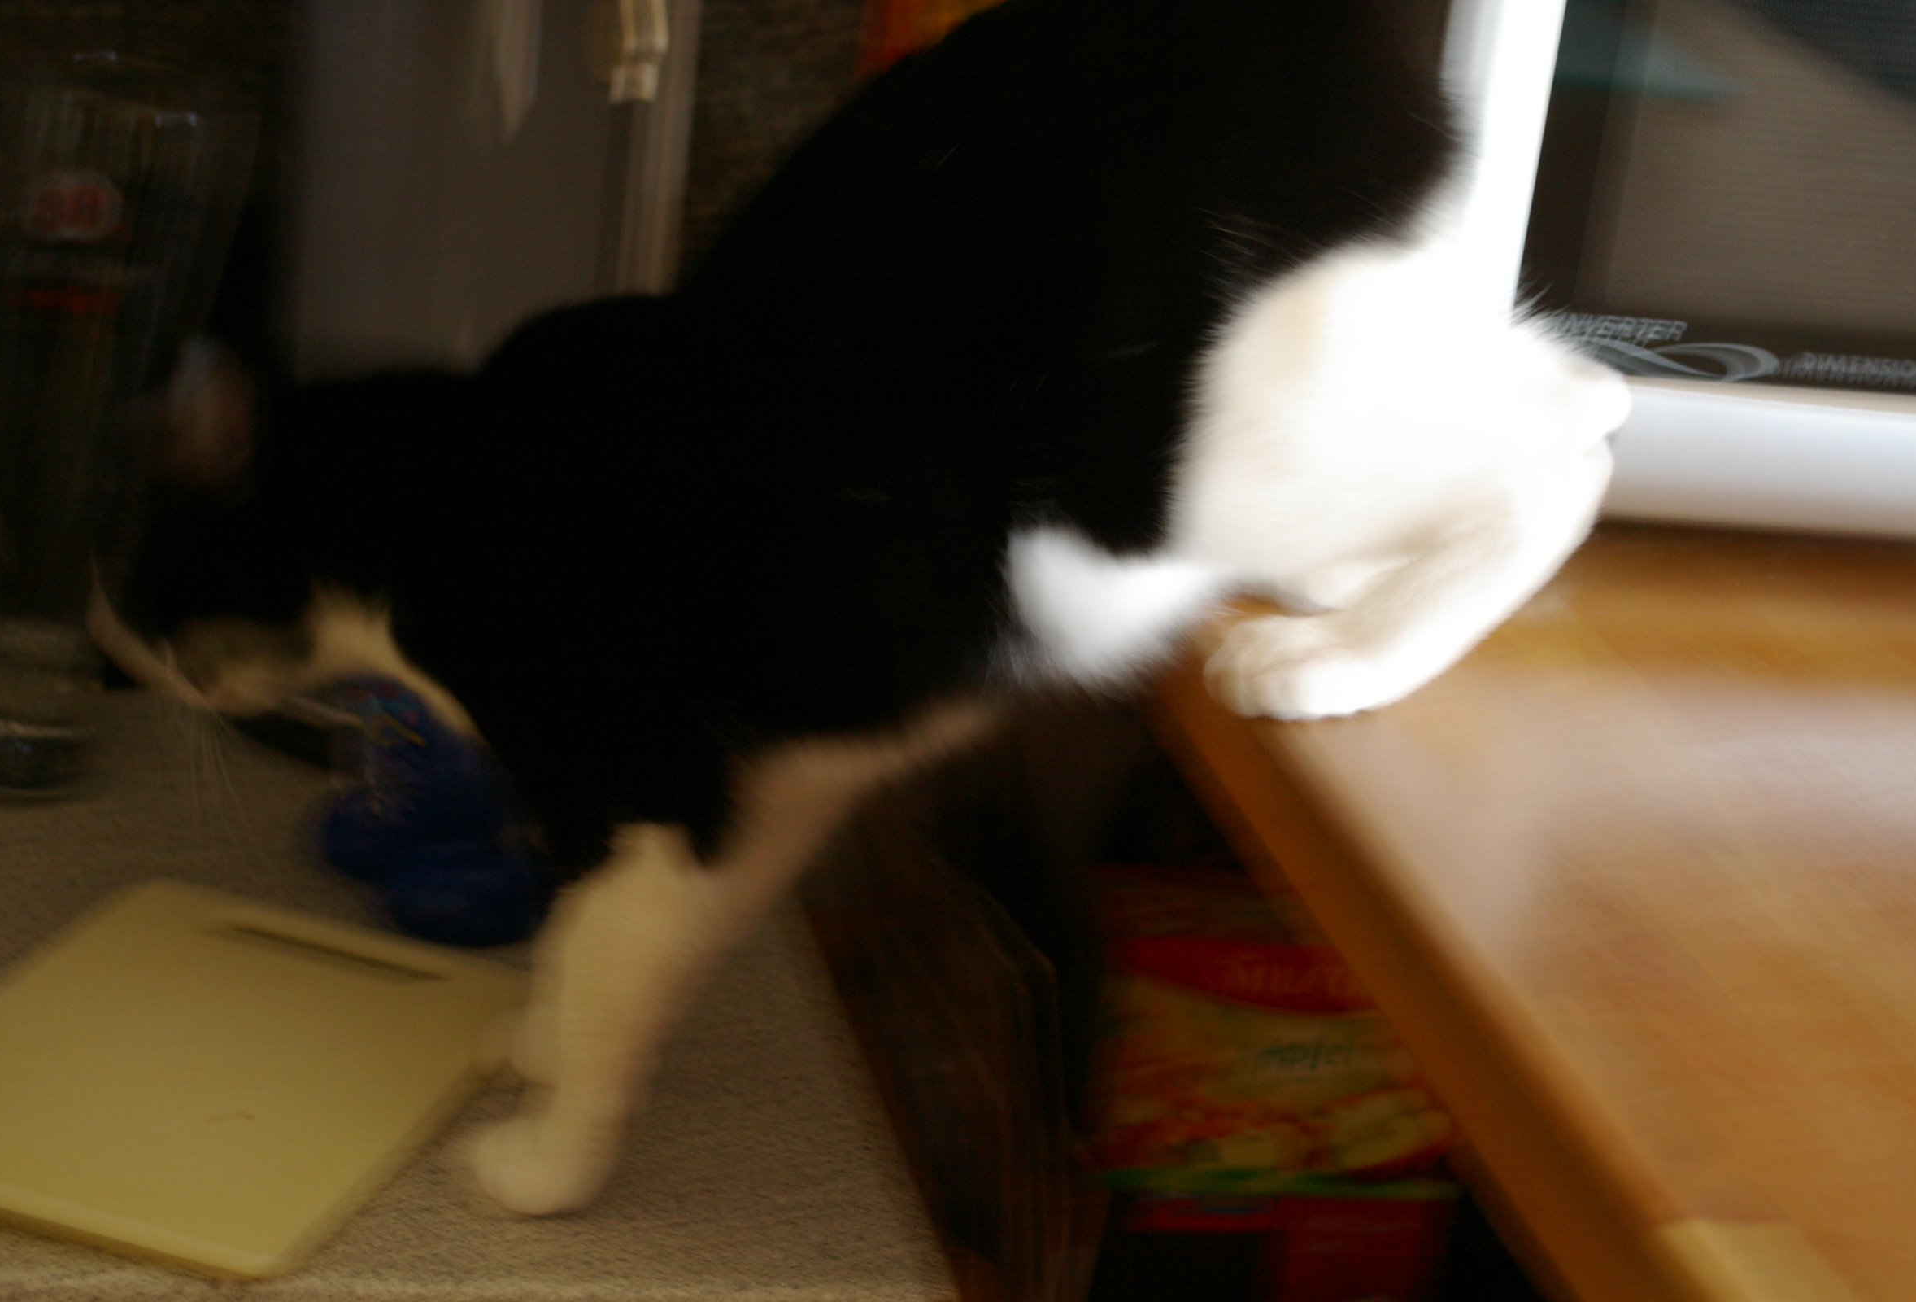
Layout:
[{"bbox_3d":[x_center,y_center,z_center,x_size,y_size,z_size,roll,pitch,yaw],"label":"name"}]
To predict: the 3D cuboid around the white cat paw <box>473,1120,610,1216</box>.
[{"bbox_3d":[-0.124,0.153,1.320,0.043,0.029,0.033,-5,26,-26],"label":"white cat paw"}]

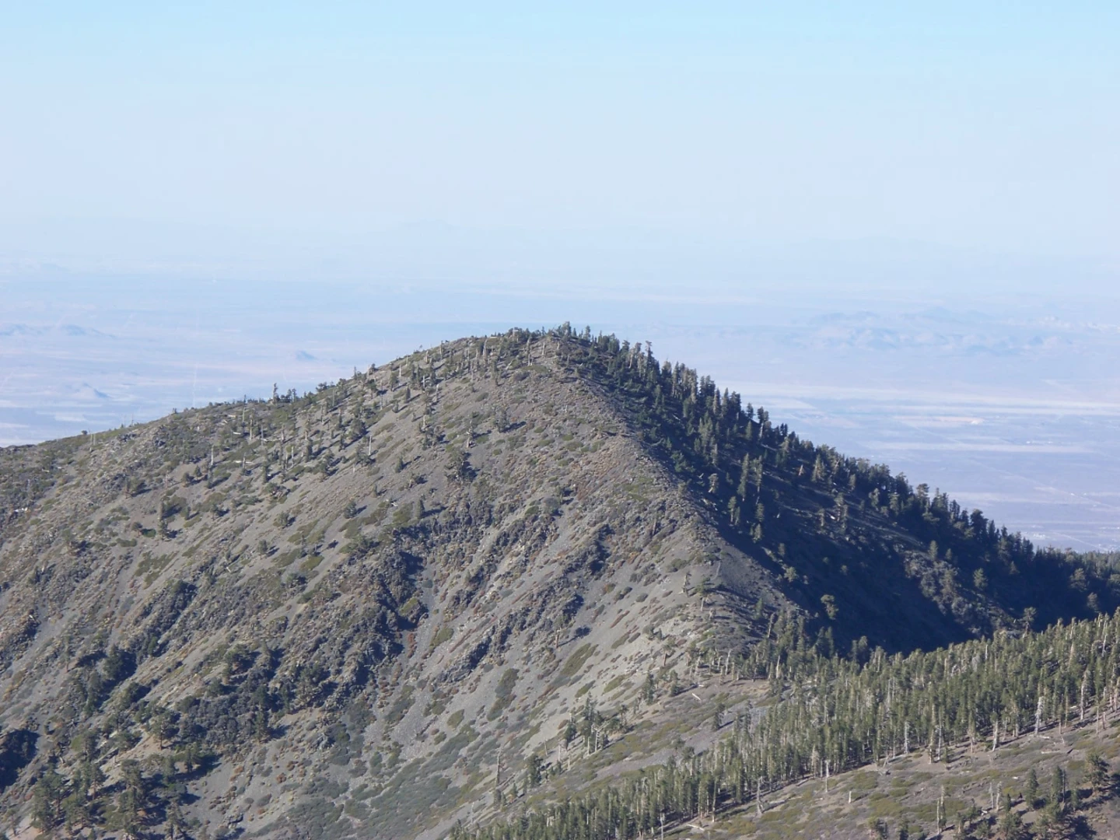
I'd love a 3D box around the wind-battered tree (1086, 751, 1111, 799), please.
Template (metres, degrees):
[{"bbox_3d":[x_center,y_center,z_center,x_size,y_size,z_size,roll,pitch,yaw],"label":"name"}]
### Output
[{"bbox_3d":[297.430,195.868,2450.000,13.604,25.618,13.043,0,3,0],"label":"wind-battered tree"}]

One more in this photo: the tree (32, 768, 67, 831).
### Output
[{"bbox_3d":[-339.787,252.438,2950.000,22.594,40.297,21.662,0,3,0],"label":"tree"}]

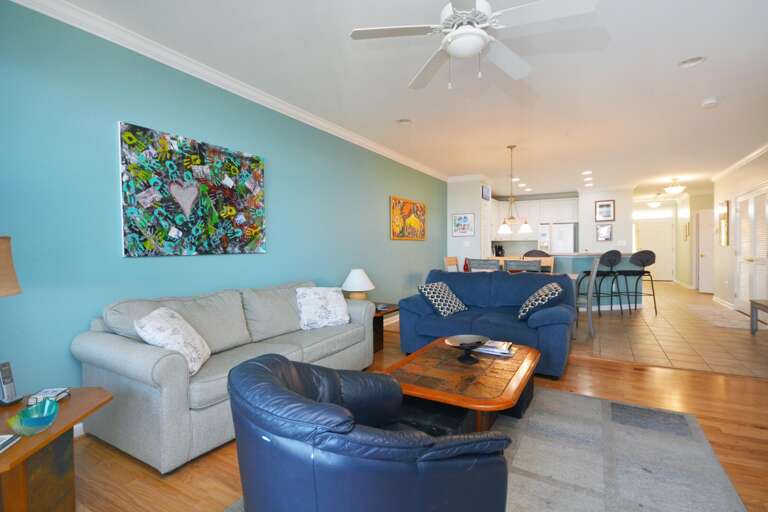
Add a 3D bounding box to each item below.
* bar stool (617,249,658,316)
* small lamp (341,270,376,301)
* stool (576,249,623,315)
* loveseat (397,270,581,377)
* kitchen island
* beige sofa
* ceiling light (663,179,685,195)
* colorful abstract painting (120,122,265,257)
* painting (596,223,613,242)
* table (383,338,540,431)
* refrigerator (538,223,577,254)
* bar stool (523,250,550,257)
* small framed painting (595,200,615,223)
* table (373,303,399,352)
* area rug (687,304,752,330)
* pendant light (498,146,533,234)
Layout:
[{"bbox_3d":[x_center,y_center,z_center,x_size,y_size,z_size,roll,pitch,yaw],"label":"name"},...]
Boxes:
[{"bbox_3d":[4.417,0.449,6.347,0.480,1.120,0.520,0,1,-5],"label":"bar stool"},{"bbox_3d":[-0.316,0.399,4.369,0.410,0.490,0.410,0,1,0],"label":"small lamp"},{"bbox_3d":[3.787,0.473,6.361,0.480,1.110,0.500,-1,1,-13],"label":"stool"},{"bbox_3d":[1.132,0.635,3.951,1.710,0.895,0.920,0,2,31],"label":"loveseat"},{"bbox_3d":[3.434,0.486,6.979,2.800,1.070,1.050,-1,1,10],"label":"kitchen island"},{"bbox_3d":[-0.999,0.698,2.950,0.900,0.840,2.120,0,2,31],"label":"beige sofa"},{"bbox_3d":[6.715,-1.616,8.357,0.400,0.350,0.400,0,1,31],"label":"ceiling light"},{"bbox_3d":[-1.470,-0.467,2.973,0.040,0.910,1.210,0,2,31],"label":"colorful abstract painting"},{"bbox_3d":[5.604,-0.581,9.198,0.360,0.420,0.030,0,2,31],"label":"painting"},{"bbox_3d":[0.587,0.948,2.598,0.885,0.390,1.380,0,1,31],"label":"table"},{"bbox_3d":[4.744,0.063,9.925,0.860,1.770,0.750,0,1,31],"label":"refrigerator"},{"bbox_3d":[2.791,0.482,6.593,0.490,1.110,0.520,0,1,31],"label":"bar stool"},{"bbox_3d":[5.745,-1.156,9.435,0.454,0.551,0.030,0,1,31],"label":"small framed painting"},{"bbox_3d":[-0.154,0.873,4.469,0.700,0.490,0.620,0,1,31],"label":"table"},{"bbox_3d":[5.733,1.001,6.161,0.660,0.010,2.500,0,2,31],"label":"area rug"},{"bbox_3d":[1.982,-1.002,5.544,0.510,1.340,0.470,0,1,31],"label":"pendant light"}]

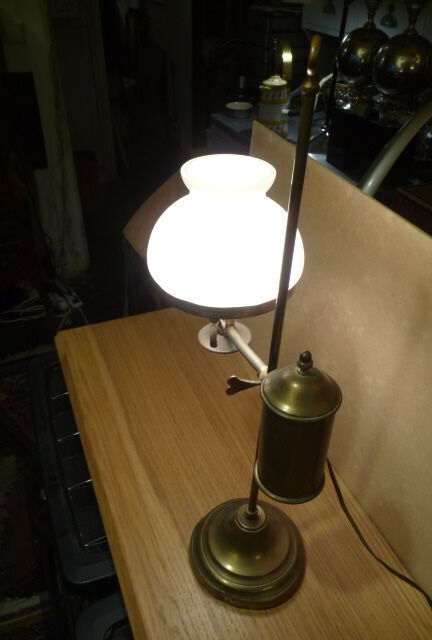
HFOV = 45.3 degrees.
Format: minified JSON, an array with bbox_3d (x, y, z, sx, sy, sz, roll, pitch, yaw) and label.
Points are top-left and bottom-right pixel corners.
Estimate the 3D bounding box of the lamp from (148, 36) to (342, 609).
[{"bbox_3d":[0.032,0.036,0.566,0.168,0.631,0.293,-13,41,-19],"label":"lamp"}]

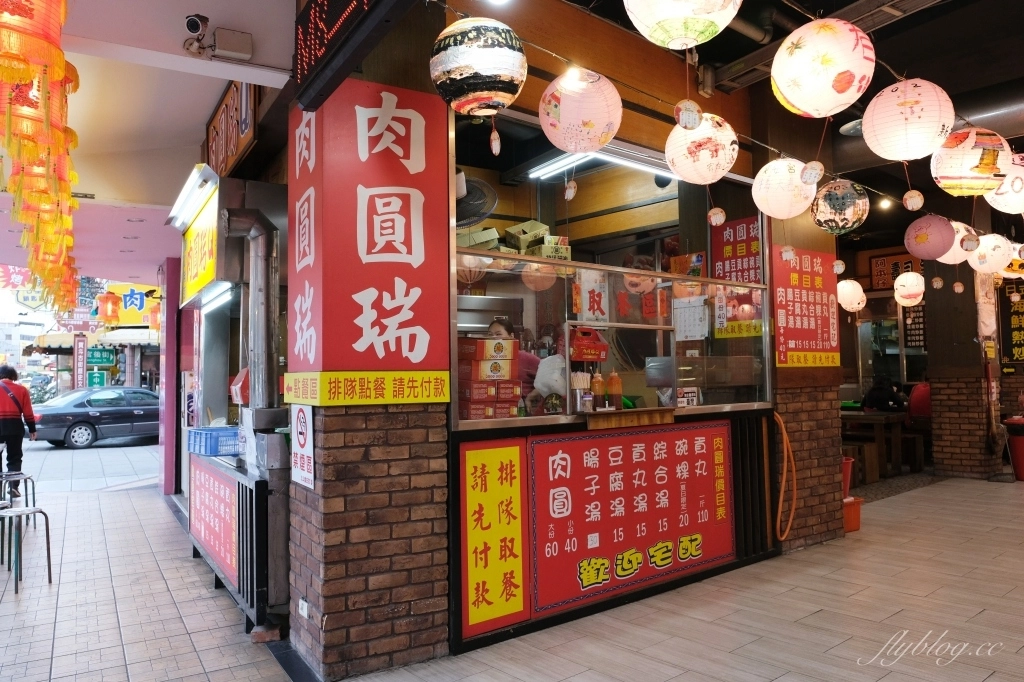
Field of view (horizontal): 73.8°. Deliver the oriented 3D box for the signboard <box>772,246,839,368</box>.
[{"bbox_3d":[2.387,-0.263,5.495,0.973,0.947,0.030,2,-4,-38],"label":"signboard"}]

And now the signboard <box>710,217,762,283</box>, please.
[{"bbox_3d":[1.792,-0.486,5.311,0.030,0.905,0.570,1,-3,-32],"label":"signboard"}]

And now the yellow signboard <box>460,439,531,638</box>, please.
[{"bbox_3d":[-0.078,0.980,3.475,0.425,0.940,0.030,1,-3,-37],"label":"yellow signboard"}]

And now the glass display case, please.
[{"bbox_3d":[0.691,0.024,4.309,2.710,0.900,0.400,1,-3,-37],"label":"glass display case"}]

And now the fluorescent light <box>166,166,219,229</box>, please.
[{"bbox_3d":[-1.884,-0.796,3.973,0.120,0.100,1.270,1,-4,-32],"label":"fluorescent light"}]

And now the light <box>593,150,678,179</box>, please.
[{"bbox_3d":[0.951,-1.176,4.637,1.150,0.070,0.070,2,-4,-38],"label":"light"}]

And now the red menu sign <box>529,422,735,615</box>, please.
[{"bbox_3d":[0.797,0.998,4.123,1.749,0.935,0.030,1,-3,-37],"label":"red menu sign"}]

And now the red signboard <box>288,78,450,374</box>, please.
[{"bbox_3d":[-0.743,-0.532,3.482,0.675,1.385,0.562,1,-4,-27],"label":"red signboard"}]

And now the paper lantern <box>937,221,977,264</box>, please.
[{"bbox_3d":[3.411,-0.752,5.237,0.330,0.330,0.330,1,-3,-37],"label":"paper lantern"}]

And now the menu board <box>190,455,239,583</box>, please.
[{"bbox_3d":[-2.044,1.145,4.611,0.030,0.592,1.930,1,-4,-32],"label":"menu board"}]

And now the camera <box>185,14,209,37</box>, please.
[{"bbox_3d":[-1.411,-1.412,3.055,0.070,0.080,0.110,-1,33,3],"label":"camera"}]

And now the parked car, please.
[{"bbox_3d":[-10.160,1.929,17.854,1.760,1.420,4.700,-3,-3,36],"label":"parked car"}]

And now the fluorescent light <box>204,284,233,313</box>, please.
[{"bbox_3d":[-2.132,-0.294,4.926,0.080,0.110,1.220,1,-3,-32],"label":"fluorescent light"}]

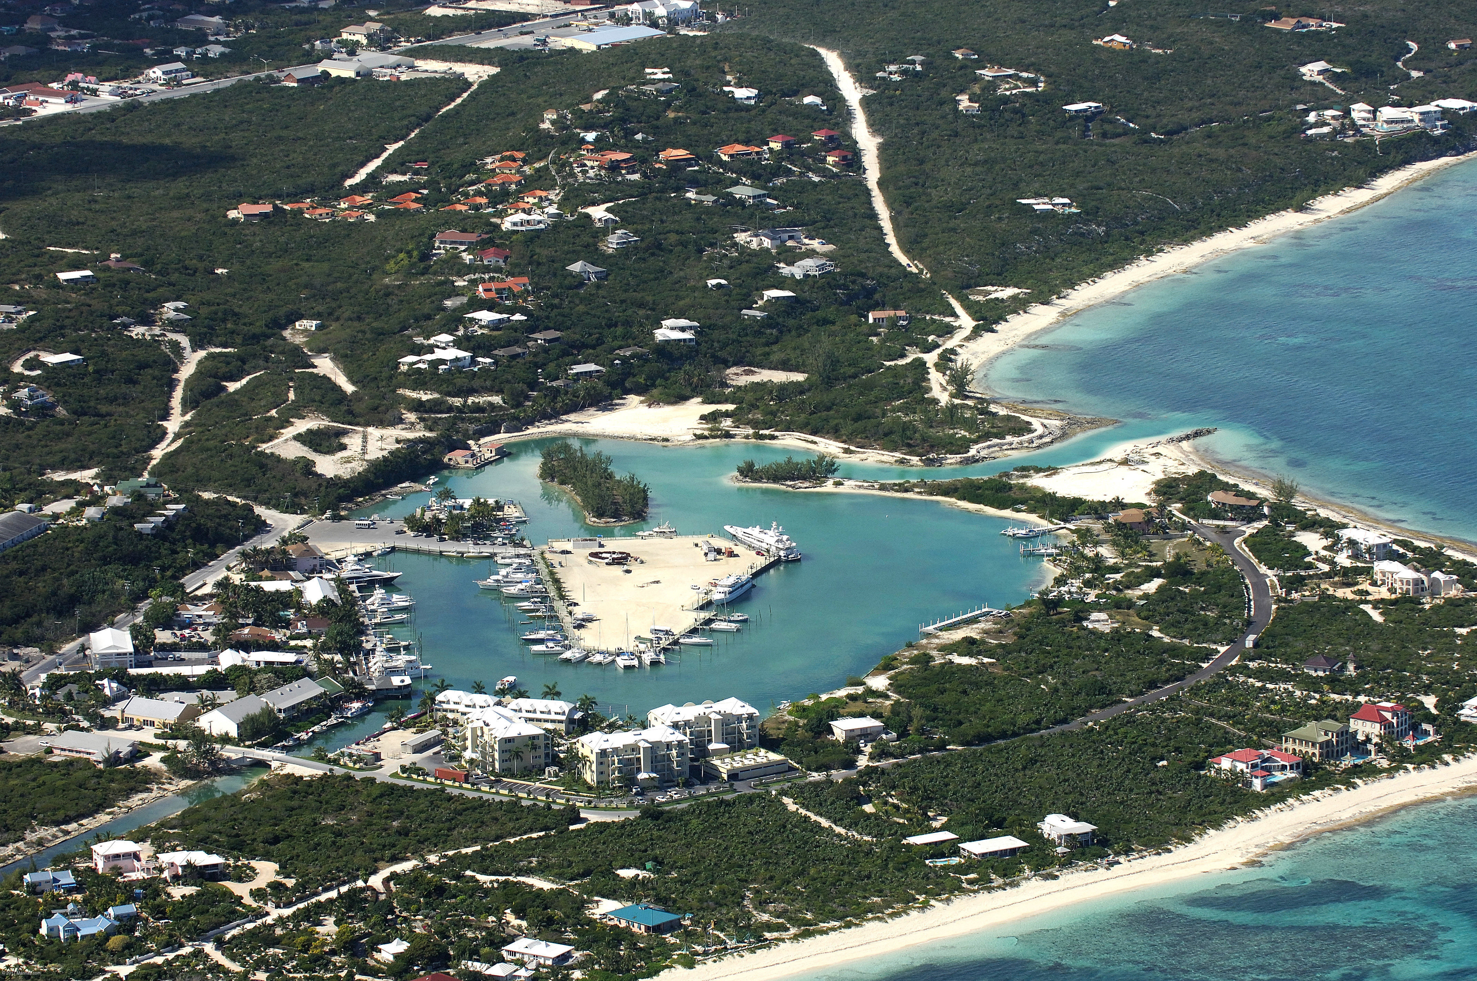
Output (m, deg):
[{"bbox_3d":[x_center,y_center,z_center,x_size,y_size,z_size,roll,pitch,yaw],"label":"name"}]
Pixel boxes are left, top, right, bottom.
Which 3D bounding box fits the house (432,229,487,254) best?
[{"bbox_3d":[-134.920,-121.270,2933.040,24.000,7.800,13.500,2,13,13],"label":"house"}]

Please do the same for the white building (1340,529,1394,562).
[{"bbox_3d":[246.540,20.630,2357.060,9.500,8.500,24.500,-6,14,-24],"label":"white building"}]

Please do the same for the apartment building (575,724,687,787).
[{"bbox_3d":[-35.680,89.080,2051.170,34.300,16.000,20.000,-5,13,-19],"label":"apartment building"}]

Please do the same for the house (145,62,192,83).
[{"bbox_3d":[-330.590,-243.150,3508.370,14.500,8.600,21.500,10,17,40],"label":"house"}]

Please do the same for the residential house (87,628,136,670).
[{"bbox_3d":[-228.420,58.300,2206.860,15.500,10.000,27.500,-2,13,-6],"label":"residential house"}]

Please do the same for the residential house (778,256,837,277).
[{"bbox_3d":[32.960,-107.470,2886.780,21.500,7.700,15.500,7,15,31],"label":"residential house"}]

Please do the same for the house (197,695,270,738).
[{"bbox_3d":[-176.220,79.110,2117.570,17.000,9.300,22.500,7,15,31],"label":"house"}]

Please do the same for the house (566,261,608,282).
[{"bbox_3d":[-72.140,-105.260,2867.950,14.000,7.700,14.000,-7,14,-25],"label":"house"}]

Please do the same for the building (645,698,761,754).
[{"bbox_3d":[-11.280,81.180,2084.680,33.000,16.300,20.300,-6,14,-21],"label":"building"}]

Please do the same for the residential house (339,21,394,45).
[{"bbox_3d":[-221.250,-272.600,3605.550,30.000,11.500,13.500,8,15,35],"label":"residential house"}]

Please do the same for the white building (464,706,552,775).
[{"bbox_3d":[-78.530,84.350,2073.590,20.000,16.300,33.500,-5,13,-20],"label":"white building"}]

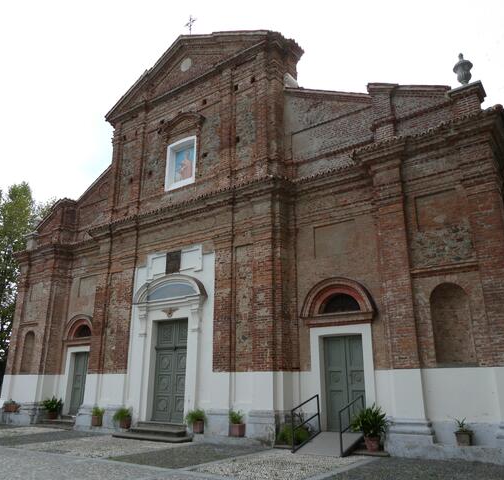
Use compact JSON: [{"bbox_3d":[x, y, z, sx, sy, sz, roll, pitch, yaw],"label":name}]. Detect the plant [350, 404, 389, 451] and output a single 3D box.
[{"bbox_3d":[2.927,4.668,11.005,0.820,1.040,0.820,-12,-22,33],"label":"plant"}]

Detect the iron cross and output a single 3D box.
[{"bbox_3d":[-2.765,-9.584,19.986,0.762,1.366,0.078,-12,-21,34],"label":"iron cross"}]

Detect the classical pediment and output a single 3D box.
[{"bbox_3d":[-2.840,-7.452,19.186,9.520,2.800,0.986,-12,-21,34],"label":"classical pediment"}]

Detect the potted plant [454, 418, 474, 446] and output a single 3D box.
[{"bbox_3d":[4.534,4.097,9.471,0.385,0.538,0.385,-12,-21,34],"label":"potted plant"}]

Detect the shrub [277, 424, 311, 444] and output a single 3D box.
[{"bbox_3d":[1.137,5.346,12.164,0.928,0.534,0.616,-12,-21,34],"label":"shrub"}]

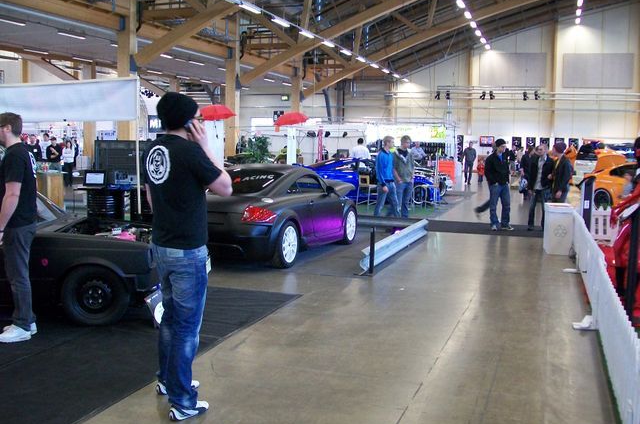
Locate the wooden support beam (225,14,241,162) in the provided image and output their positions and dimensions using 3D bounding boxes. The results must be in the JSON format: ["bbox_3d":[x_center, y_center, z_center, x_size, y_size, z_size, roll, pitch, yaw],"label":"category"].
[{"bbox_3d":[-3.614,-4.776,28.272,0.450,6.810,0.400,3,6,19],"label":"wooden support beam"}]

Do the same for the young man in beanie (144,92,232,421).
[{"bbox_3d":[-0.807,0.252,4.030,0.560,1.920,0.440,6,8,44],"label":"young man in beanie"}]

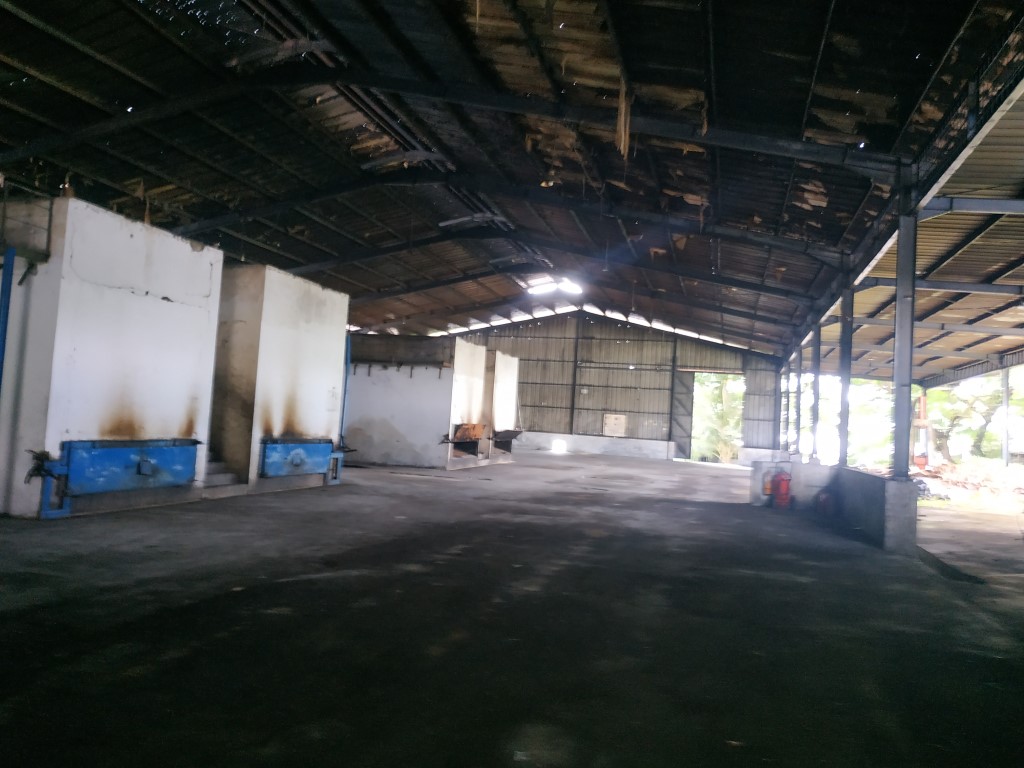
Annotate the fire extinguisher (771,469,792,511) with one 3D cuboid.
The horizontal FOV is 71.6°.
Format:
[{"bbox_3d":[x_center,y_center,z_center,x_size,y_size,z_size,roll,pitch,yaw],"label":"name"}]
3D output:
[{"bbox_3d":[6.119,2.366,16.111,0.440,0.950,0.420,2,-3,17],"label":"fire extinguisher"}]

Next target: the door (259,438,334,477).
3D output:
[{"bbox_3d":[-4.433,1.526,14.836,0.150,0.760,2.470,2,-3,17],"label":"door"}]

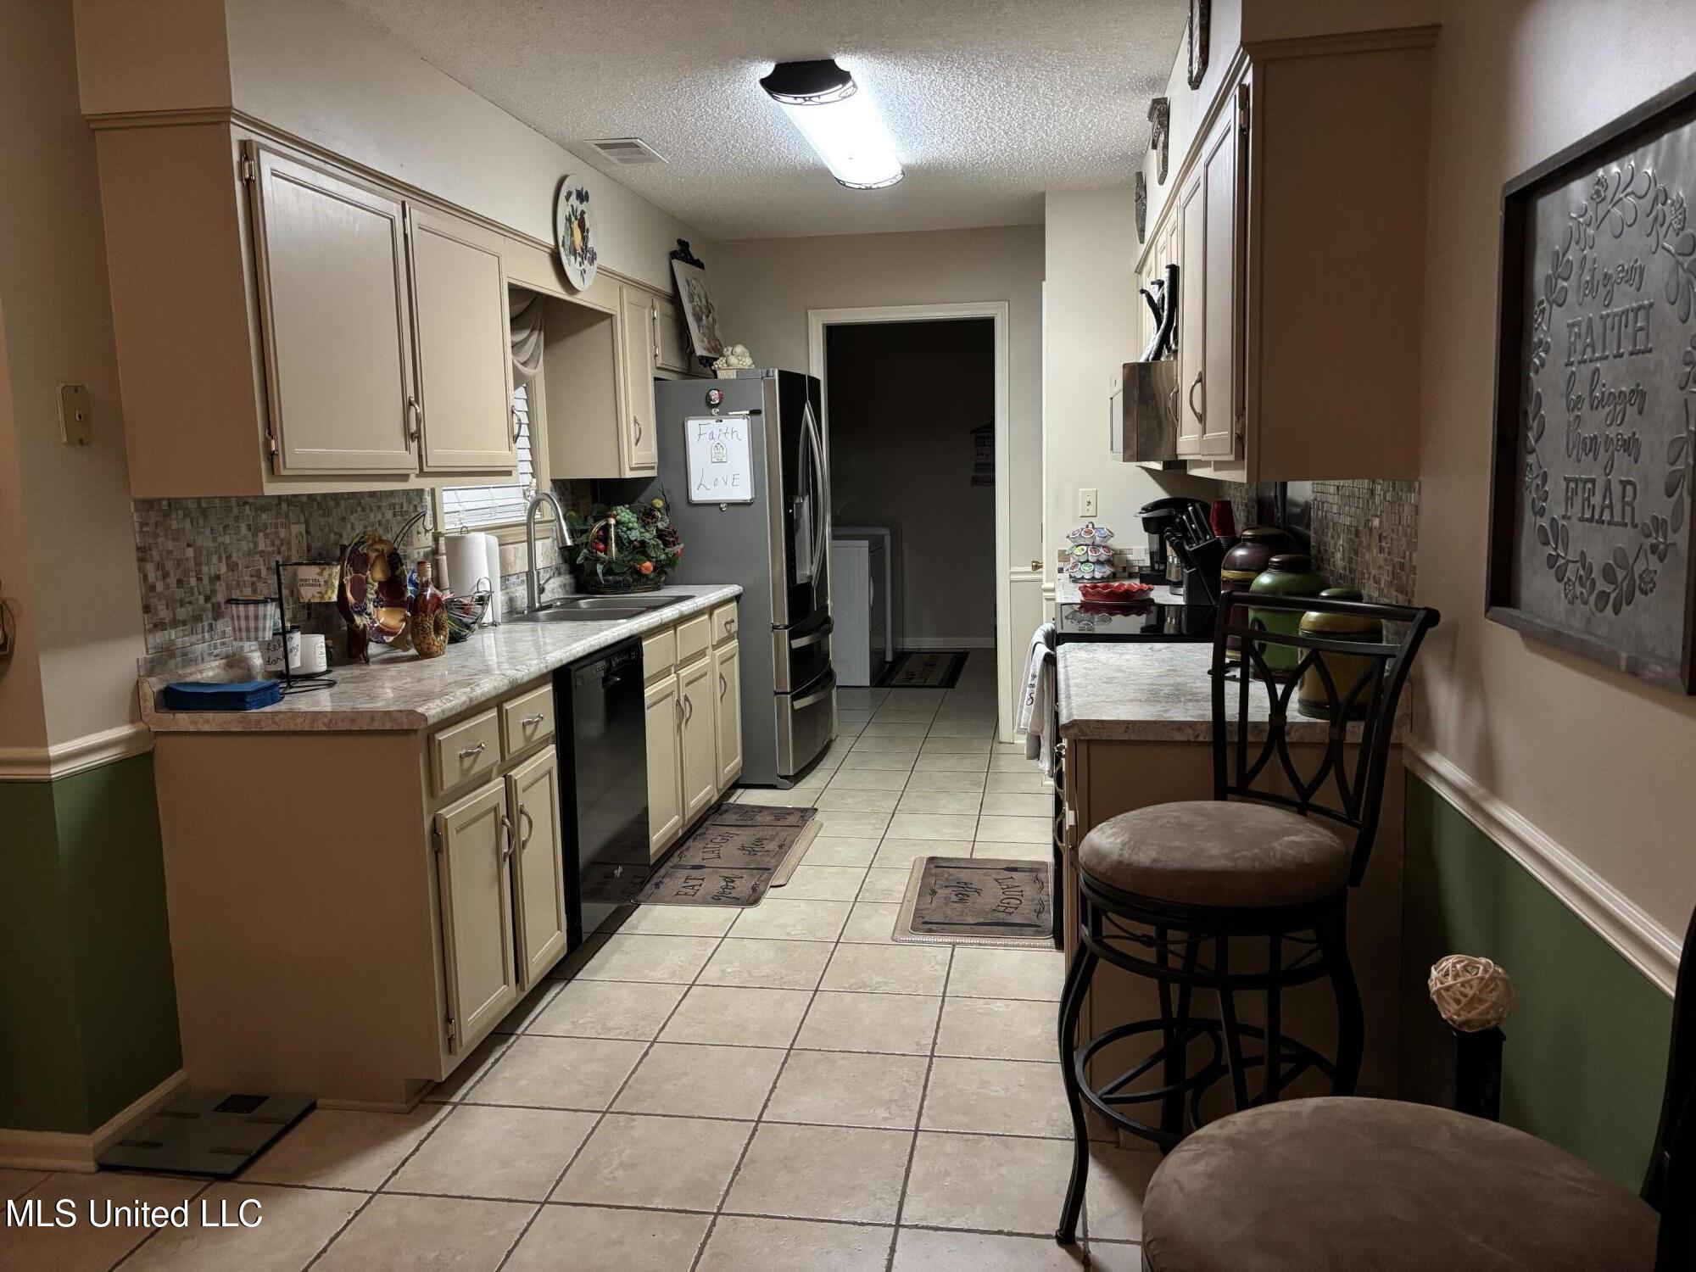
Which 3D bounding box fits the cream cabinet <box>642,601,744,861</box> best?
[{"bbox_3d":[-0.870,0.326,4.870,0.630,0.830,1.405,0,8,9],"label":"cream cabinet"}]

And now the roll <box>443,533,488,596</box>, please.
[{"bbox_3d":[-1.220,-0.181,4.133,0.140,0.285,0.140,-1,8,0],"label":"roll"}]

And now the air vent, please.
[{"bbox_3d":[-0.740,-1.625,4.302,0.178,0.020,0.370,0,8,9],"label":"air vent"}]

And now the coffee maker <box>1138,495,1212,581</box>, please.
[{"bbox_3d":[1.283,-0.379,4.946,0.310,0.335,0.230,-2,8,-6],"label":"coffee maker"}]

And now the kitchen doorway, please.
[{"bbox_3d":[0.319,-0.515,6.177,0.959,2.085,0.140,0,8,9],"label":"kitchen doorway"}]

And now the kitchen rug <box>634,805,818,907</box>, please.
[{"bbox_3d":[-0.406,0.782,4.690,0.420,0.015,1.190,0,8,9],"label":"kitchen rug"}]

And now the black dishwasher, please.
[{"bbox_3d":[-0.984,0.449,3.783,0.609,0.808,0.605,0,8,9],"label":"black dishwasher"}]

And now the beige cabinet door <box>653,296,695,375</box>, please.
[{"bbox_3d":[-0.755,-1.273,5.449,0.022,0.277,0.473,0,8,9],"label":"beige cabinet door"}]

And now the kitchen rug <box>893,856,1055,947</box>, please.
[{"bbox_3d":[0.431,0.840,4.113,0.470,0.018,0.825,0,8,9],"label":"kitchen rug"}]

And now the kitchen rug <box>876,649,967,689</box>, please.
[{"bbox_3d":[0.513,0.226,8.550,0.505,0.012,1.420,0,8,9],"label":"kitchen rug"}]

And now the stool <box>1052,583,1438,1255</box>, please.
[{"bbox_3d":[0.668,0.526,2.249,0.540,1.140,0.490,-5,9,-26],"label":"stool"}]

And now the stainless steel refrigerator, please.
[{"bbox_3d":[-0.533,-0.289,5.974,0.870,1.790,0.900,0,8,9],"label":"stainless steel refrigerator"}]

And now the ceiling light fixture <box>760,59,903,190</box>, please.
[{"bbox_3d":[-0.016,-1.554,3.963,0.255,0.098,1.242,0,8,9],"label":"ceiling light fixture"}]

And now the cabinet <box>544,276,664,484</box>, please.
[{"bbox_3d":[-0.974,-0.998,4.988,0.346,0.752,0.469,0,8,9],"label":"cabinet"}]

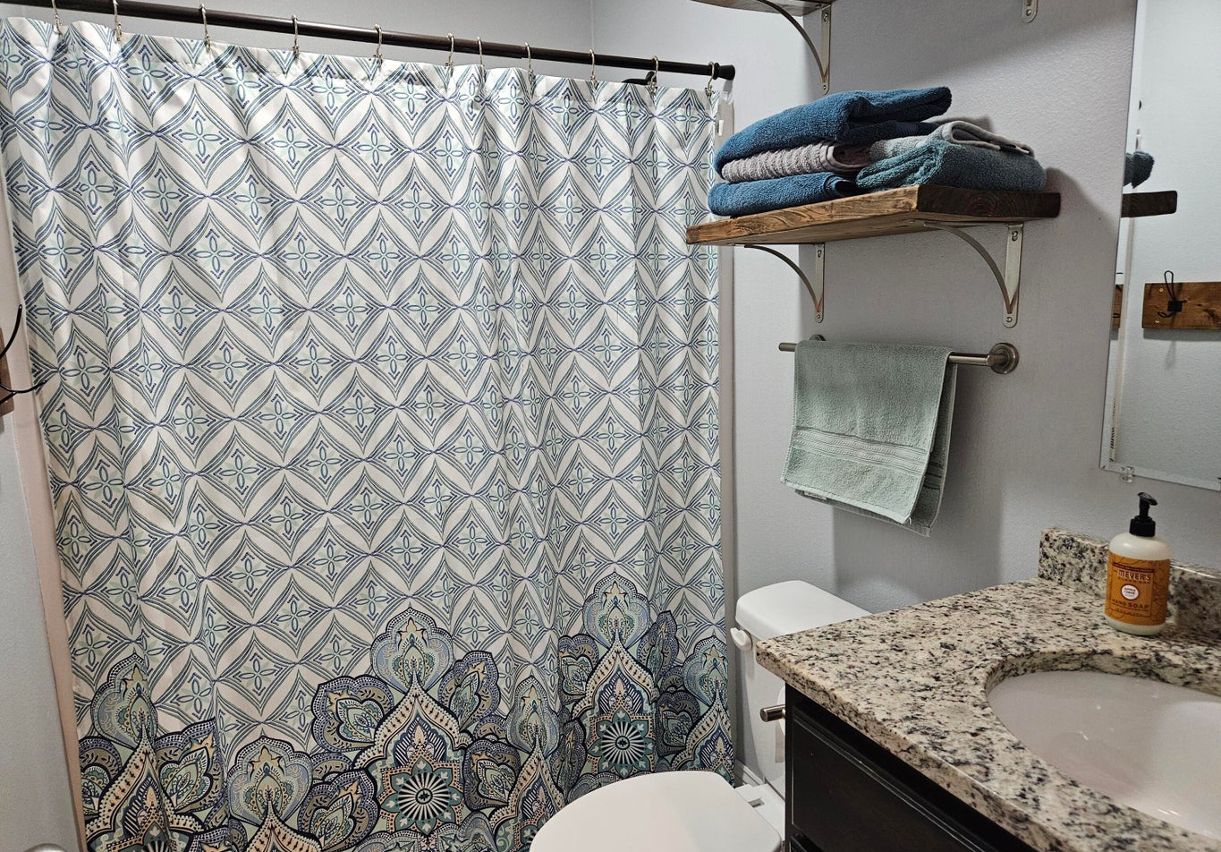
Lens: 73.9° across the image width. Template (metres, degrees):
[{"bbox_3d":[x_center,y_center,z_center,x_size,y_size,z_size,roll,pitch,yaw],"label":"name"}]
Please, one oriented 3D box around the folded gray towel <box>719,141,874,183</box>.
[{"bbox_3d":[0.371,-0.451,1.423,0.220,0.052,0.366,-5,10,-24],"label":"folded gray towel"}]

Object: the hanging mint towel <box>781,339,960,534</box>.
[{"bbox_3d":[0.456,0.003,1.534,0.091,0.312,0.422,-5,10,-24],"label":"hanging mint towel"}]

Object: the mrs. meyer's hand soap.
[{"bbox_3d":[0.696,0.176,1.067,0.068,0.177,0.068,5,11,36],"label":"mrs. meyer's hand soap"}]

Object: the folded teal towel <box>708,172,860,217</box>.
[{"bbox_3d":[0.368,-0.404,1.430,0.228,0.068,0.403,-5,10,-24],"label":"folded teal towel"}]

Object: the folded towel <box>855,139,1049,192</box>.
[{"bbox_3d":[0.488,-0.363,1.178,0.232,0.058,0.144,-5,10,-24],"label":"folded towel"}]

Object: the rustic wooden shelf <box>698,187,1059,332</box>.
[{"bbox_3d":[0.414,-0.269,1.410,0.294,0.198,0.587,-5,10,-24],"label":"rustic wooden shelf"}]

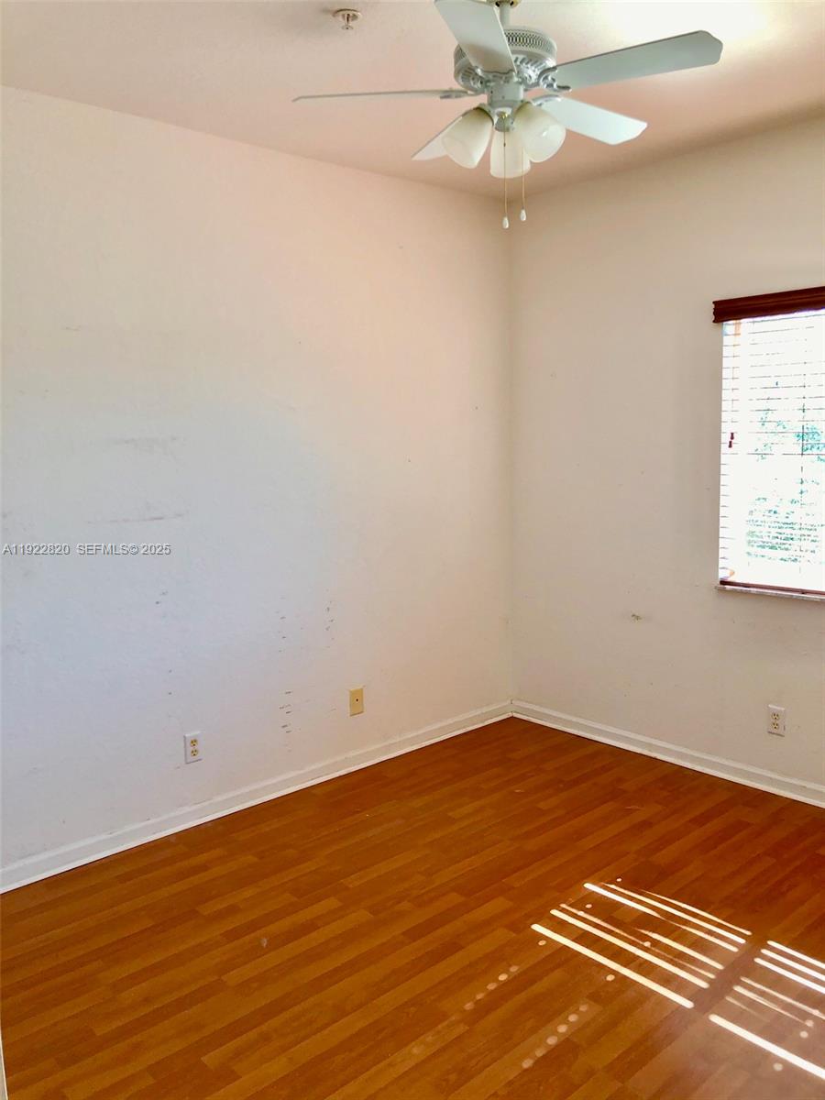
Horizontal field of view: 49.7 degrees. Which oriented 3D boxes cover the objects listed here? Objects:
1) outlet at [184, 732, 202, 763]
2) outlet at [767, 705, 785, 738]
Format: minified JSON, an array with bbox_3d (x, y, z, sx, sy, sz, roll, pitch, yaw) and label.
[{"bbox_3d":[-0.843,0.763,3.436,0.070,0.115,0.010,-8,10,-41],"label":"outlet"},{"bbox_3d":[1.466,0.691,3.594,0.010,0.115,0.070,-8,10,-41],"label":"outlet"}]

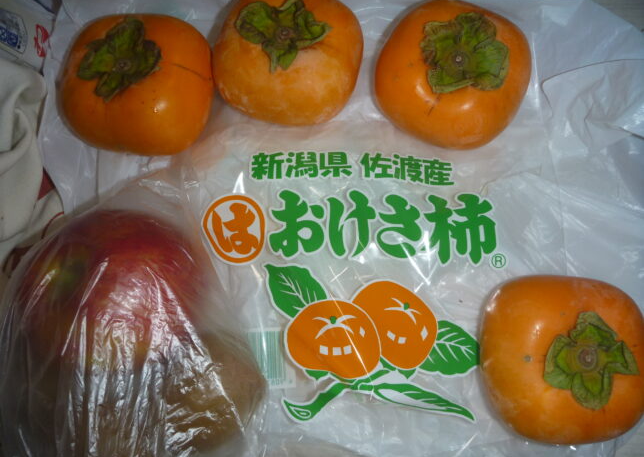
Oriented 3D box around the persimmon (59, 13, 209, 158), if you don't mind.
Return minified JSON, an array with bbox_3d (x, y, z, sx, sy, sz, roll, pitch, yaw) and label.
[{"bbox_3d":[-0.096,-0.074,0.272,0.074,0.050,0.073,8,79,1],"label":"persimmon"}]

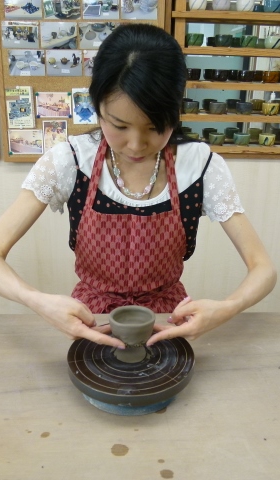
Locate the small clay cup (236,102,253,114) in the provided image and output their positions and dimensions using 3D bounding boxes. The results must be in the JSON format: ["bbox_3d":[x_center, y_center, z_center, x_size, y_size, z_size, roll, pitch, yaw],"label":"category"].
[{"bbox_3d":[0.473,-0.596,2.009,0.072,0.050,0.072,1,19,0],"label":"small clay cup"}]

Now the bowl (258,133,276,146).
[{"bbox_3d":[0.541,-0.427,1.889,0.066,0.049,0.066,0,20,-4],"label":"bowl"}]

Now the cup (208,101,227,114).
[{"bbox_3d":[0.330,-0.556,1.873,0.074,0.051,0.074,1,17,-5],"label":"cup"}]

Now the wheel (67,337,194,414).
[{"bbox_3d":[-0.016,0.231,0.784,0.220,0.055,0.220,2,17,-1],"label":"wheel"}]

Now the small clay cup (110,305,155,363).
[{"bbox_3d":[-0.012,0.149,0.702,0.070,0.068,0.070,1,19,0],"label":"small clay cup"}]

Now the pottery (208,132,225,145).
[{"bbox_3d":[0.325,-0.426,1.873,0.064,0.045,0.064,0,20,-4],"label":"pottery"}]

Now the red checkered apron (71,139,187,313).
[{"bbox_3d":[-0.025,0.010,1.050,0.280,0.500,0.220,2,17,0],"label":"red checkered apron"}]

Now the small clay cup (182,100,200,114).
[{"bbox_3d":[0.230,-0.593,1.990,0.070,0.052,0.070,0,19,-5],"label":"small clay cup"}]

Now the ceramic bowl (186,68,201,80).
[{"bbox_3d":[0.212,-0.662,1.781,0.065,0.045,0.065,1,20,0],"label":"ceramic bowl"}]

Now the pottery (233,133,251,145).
[{"bbox_3d":[0.431,-0.426,1.881,0.067,0.046,0.067,0,20,-4],"label":"pottery"}]

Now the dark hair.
[{"bbox_3d":[-0.005,-0.313,0.875,0.185,0.215,0.210,2,42,0],"label":"dark hair"}]

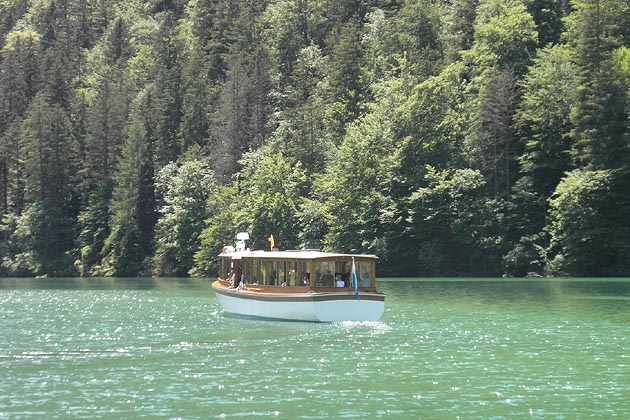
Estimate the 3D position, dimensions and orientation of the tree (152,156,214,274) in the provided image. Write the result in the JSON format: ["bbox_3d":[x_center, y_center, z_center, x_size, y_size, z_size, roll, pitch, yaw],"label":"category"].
[{"bbox_3d":[-14.091,0.429,225.000,6.500,13.200,6.500,0,-1,0],"label":"tree"}]

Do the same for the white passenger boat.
[{"bbox_3d":[-1.970,3.000,96.300,3.500,3.750,18.000,0,-1,-22],"label":"white passenger boat"}]

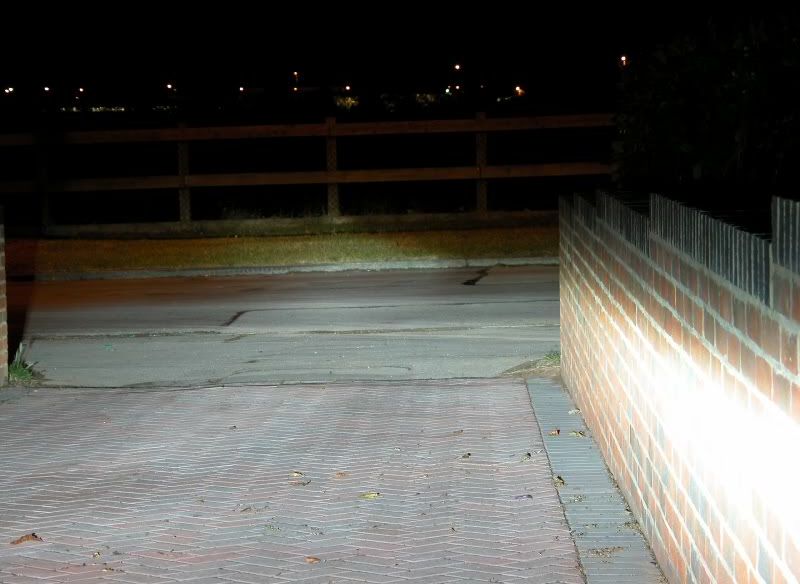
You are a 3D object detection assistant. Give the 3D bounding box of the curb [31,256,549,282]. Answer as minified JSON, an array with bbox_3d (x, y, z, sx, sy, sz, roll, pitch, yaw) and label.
[{"bbox_3d":[-1.074,-0.234,24.250,5.300,0.110,0.160,-2,4,0],"label":"curb"}]

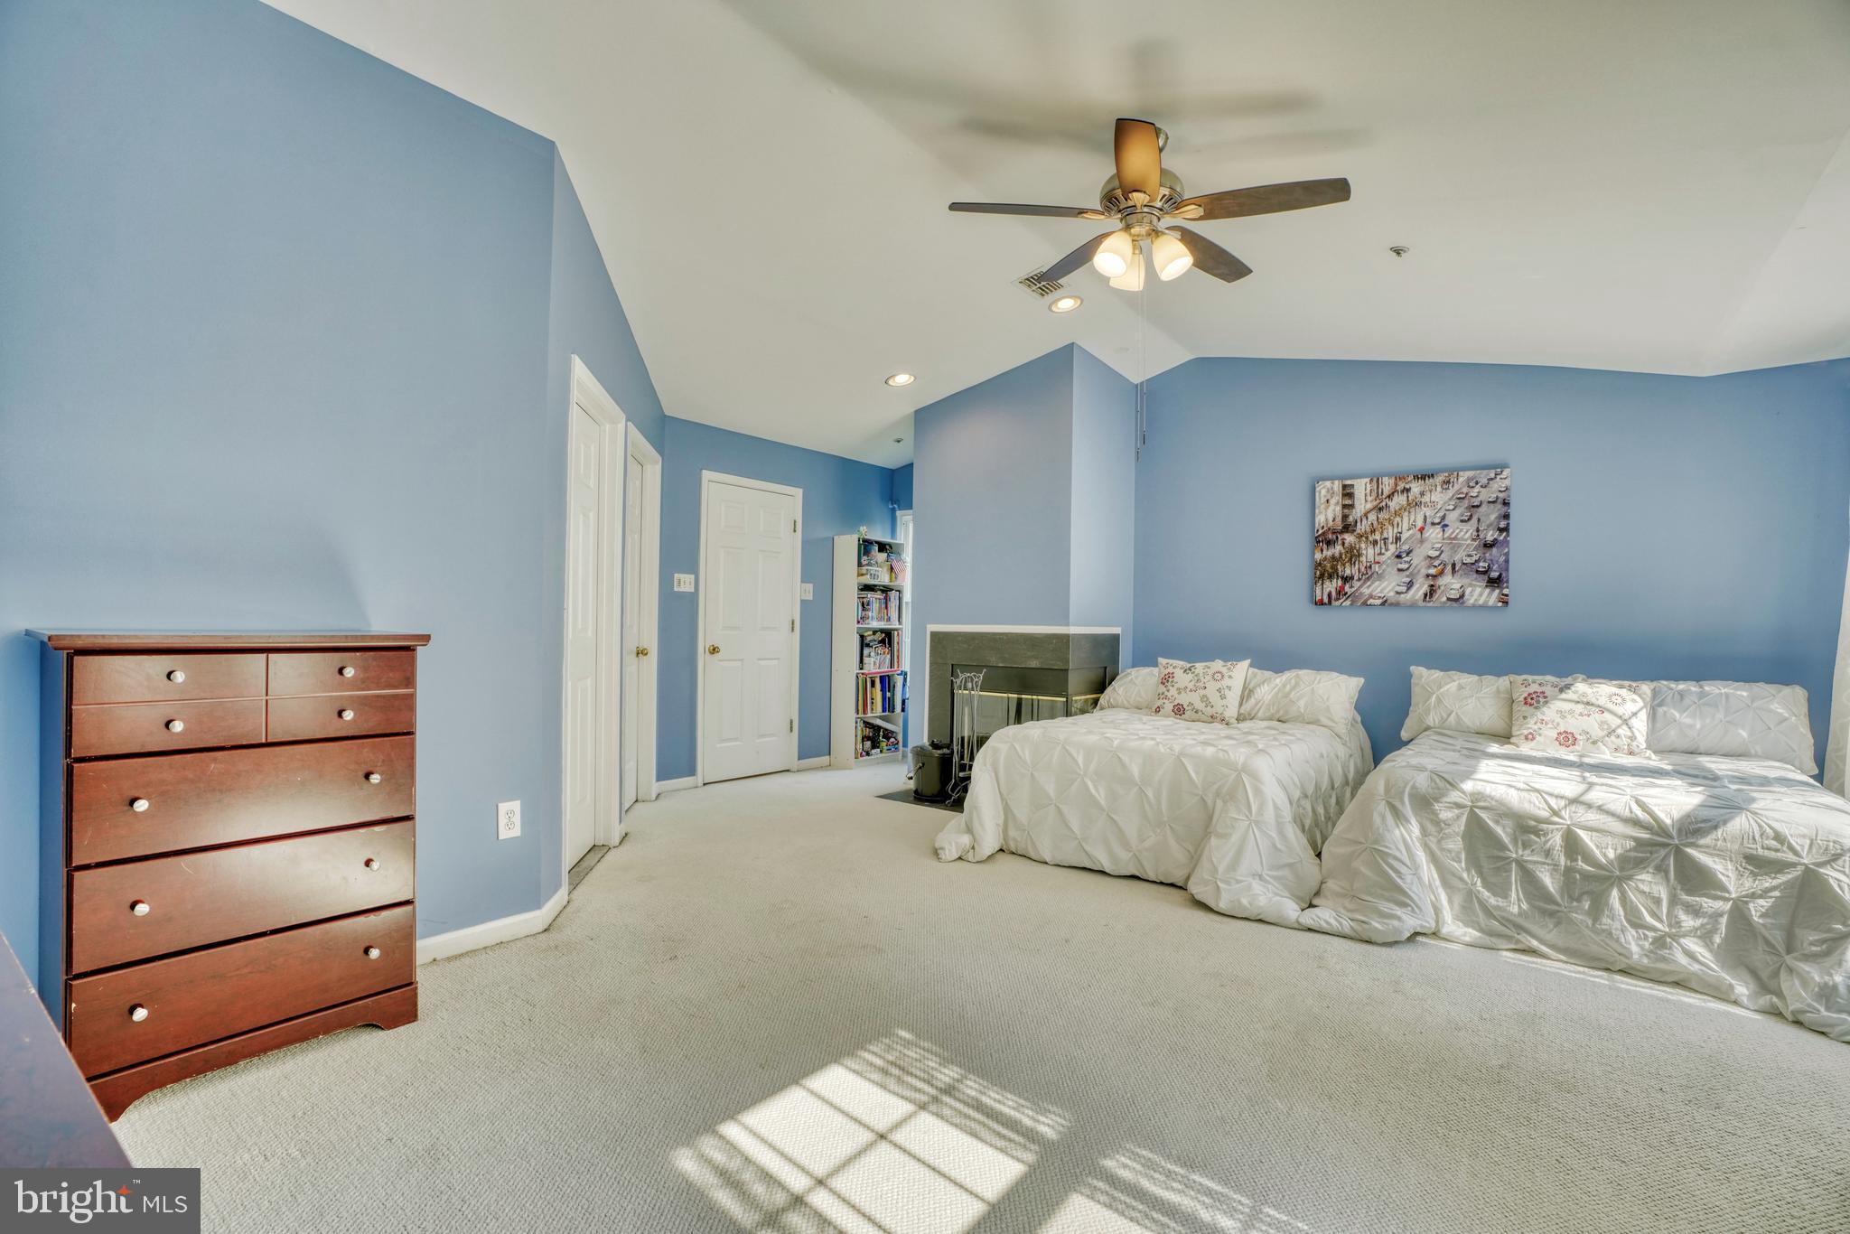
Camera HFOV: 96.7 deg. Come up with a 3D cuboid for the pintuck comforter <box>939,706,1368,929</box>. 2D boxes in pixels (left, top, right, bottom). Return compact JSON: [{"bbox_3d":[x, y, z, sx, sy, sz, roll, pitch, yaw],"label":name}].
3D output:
[{"bbox_3d":[1.354,0.865,4.403,1.600,0.600,2.270,1,-1,39],"label":"pintuck comforter"}]

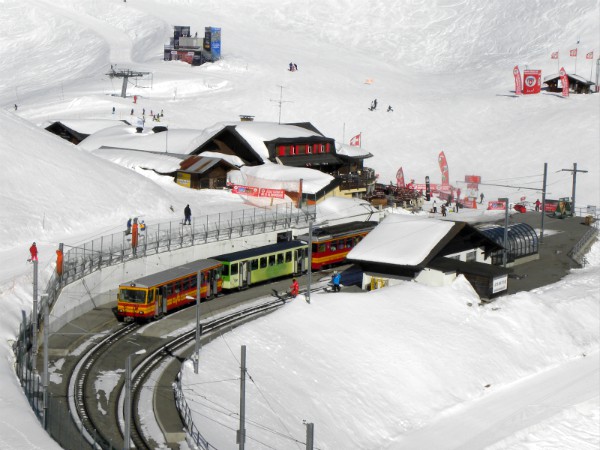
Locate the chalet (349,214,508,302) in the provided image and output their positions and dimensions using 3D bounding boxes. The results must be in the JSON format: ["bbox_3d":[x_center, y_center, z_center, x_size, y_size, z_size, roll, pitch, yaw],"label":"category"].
[{"bbox_3d":[12.971,2.571,115.846,12.000,6.200,14.400,7,9,35],"label":"chalet"}]

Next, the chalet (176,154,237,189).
[{"bbox_3d":[-10.285,-5.632,143.000,5.200,3.400,4.300,-5,10,-45],"label":"chalet"}]

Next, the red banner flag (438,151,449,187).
[{"bbox_3d":[20.796,-8.098,188.000,1.500,5.400,0.250,1,7,0],"label":"red banner flag"}]

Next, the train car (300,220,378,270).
[{"bbox_3d":[4.108,2.199,131.933,2.500,3.550,16.000,5,8,27],"label":"train car"}]

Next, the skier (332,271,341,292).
[{"bbox_3d":[3.159,4.915,112.500,0.500,1.800,0.600,6,9,32],"label":"skier"}]

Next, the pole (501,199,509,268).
[{"bbox_3d":[19.635,0.962,125.000,0.850,7.000,0.300,7,9,35],"label":"pole"}]

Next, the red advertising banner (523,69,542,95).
[{"bbox_3d":[43.996,-27.003,246.000,2.900,4.600,2.300,4,7,22],"label":"red advertising banner"}]

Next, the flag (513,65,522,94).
[{"bbox_3d":[40.823,-27.215,244.000,1.400,5.400,0.200,3,7,12],"label":"flag"}]

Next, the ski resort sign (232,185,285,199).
[{"bbox_3d":[-4.448,-3.608,140.000,6.100,0.850,0.150,4,7,22],"label":"ski resort sign"}]

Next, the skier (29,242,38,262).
[{"bbox_3d":[-22.917,2.369,112.000,0.500,1.740,0.600,4,8,18],"label":"skier"}]

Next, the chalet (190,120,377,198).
[{"bbox_3d":[-1.815,-8.110,154.142,15.500,8.400,17.400,7,9,35],"label":"chalet"}]

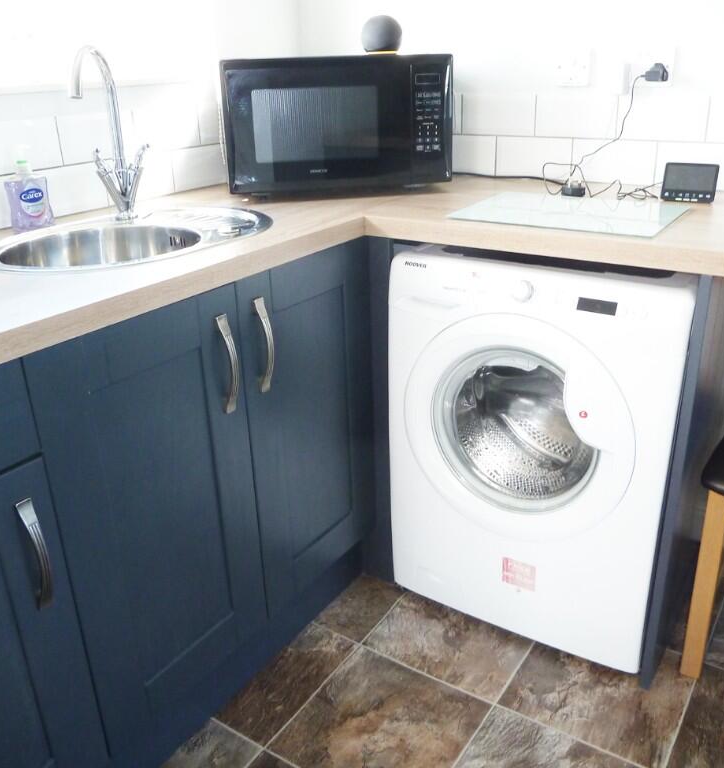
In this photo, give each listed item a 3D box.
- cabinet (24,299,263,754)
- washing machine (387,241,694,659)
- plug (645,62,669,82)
[{"bbox_3d":[-0.559,0.167,1.401,0.582,0.727,0.402,13,28,31],"label":"cabinet"},{"bbox_3d":[0.468,0.076,1.745,0.597,0.844,0.550,13,28,31],"label":"washing machine"},{"bbox_3d":[0.656,-0.695,1.647,0.047,0.041,0.042,13,28,31],"label":"plug"}]

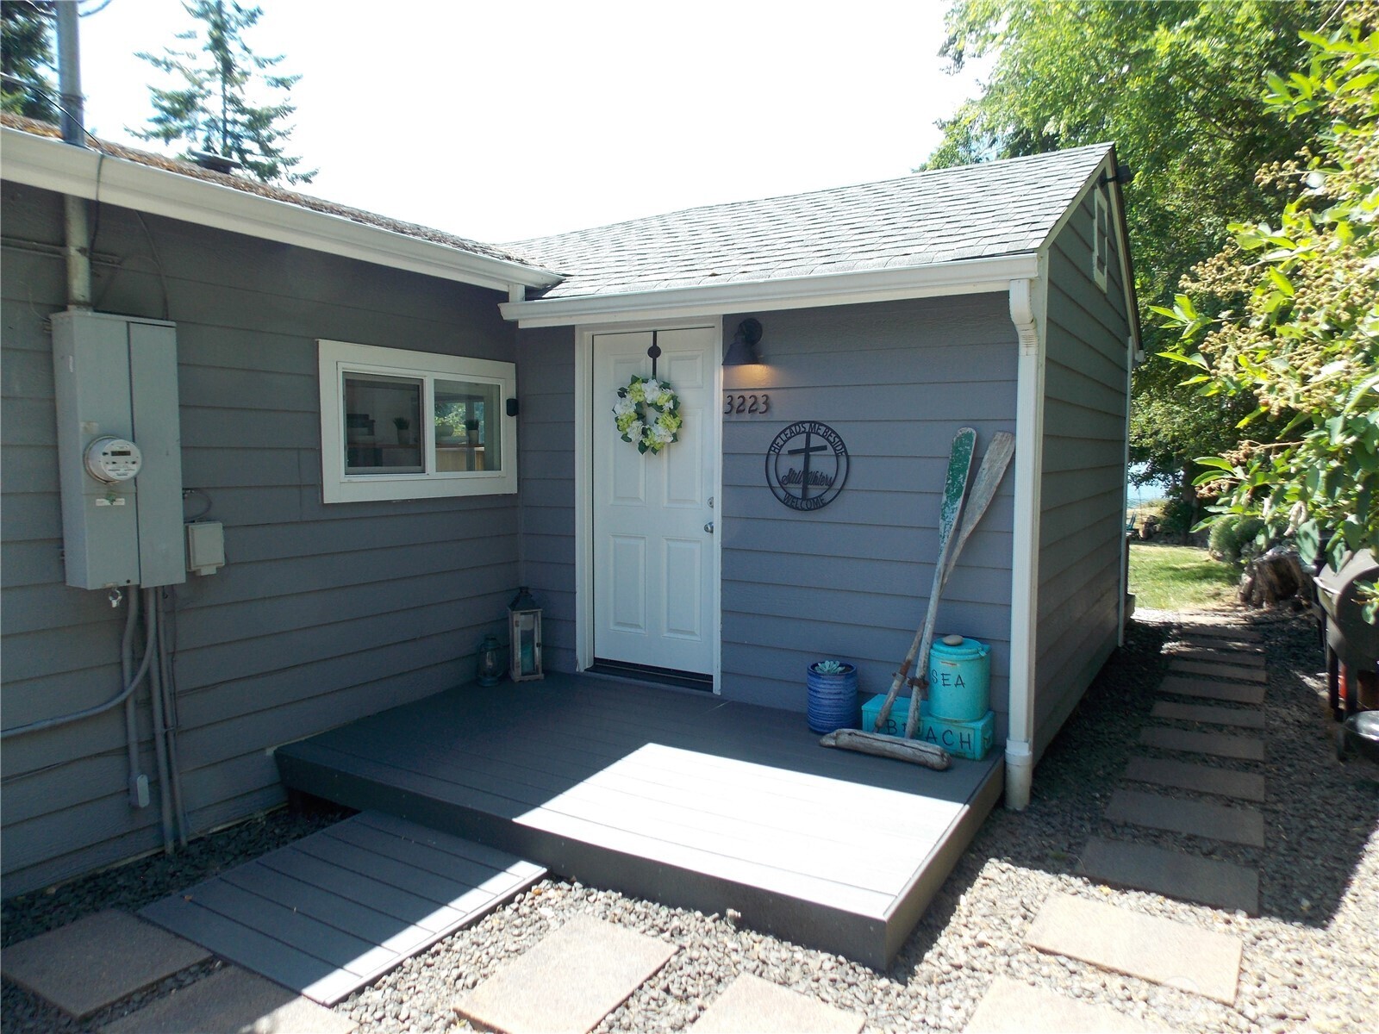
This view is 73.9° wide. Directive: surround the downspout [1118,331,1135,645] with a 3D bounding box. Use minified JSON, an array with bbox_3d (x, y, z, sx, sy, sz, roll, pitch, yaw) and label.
[{"bbox_3d":[3.419,-0.197,7.170,0.065,2.420,0.080,3,5,31],"label":"downspout"}]

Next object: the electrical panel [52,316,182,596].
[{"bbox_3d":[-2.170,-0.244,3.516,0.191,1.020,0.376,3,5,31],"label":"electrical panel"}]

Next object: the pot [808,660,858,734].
[{"bbox_3d":[0.717,0.913,4.606,0.242,0.305,0.242,0,4,0],"label":"pot"}]

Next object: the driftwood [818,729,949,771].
[{"bbox_3d":[0.893,1.058,4.247,0.620,0.100,0.100,3,5,28],"label":"driftwood"}]

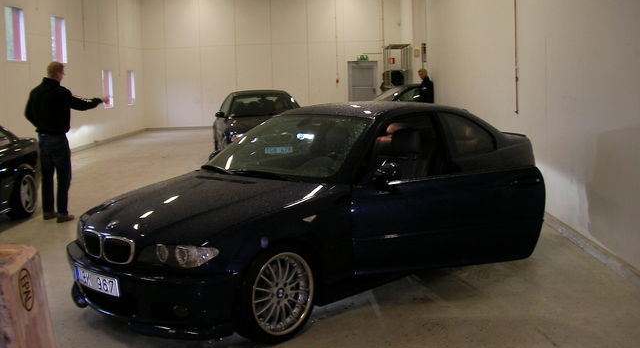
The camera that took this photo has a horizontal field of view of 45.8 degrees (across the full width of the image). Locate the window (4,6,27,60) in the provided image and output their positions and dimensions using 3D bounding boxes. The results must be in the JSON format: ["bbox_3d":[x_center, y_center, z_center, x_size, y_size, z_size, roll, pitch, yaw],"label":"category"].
[{"bbox_3d":[-6.004,-2.753,14.956,0.120,1.060,0.970,-2,7,1],"label":"window"}]

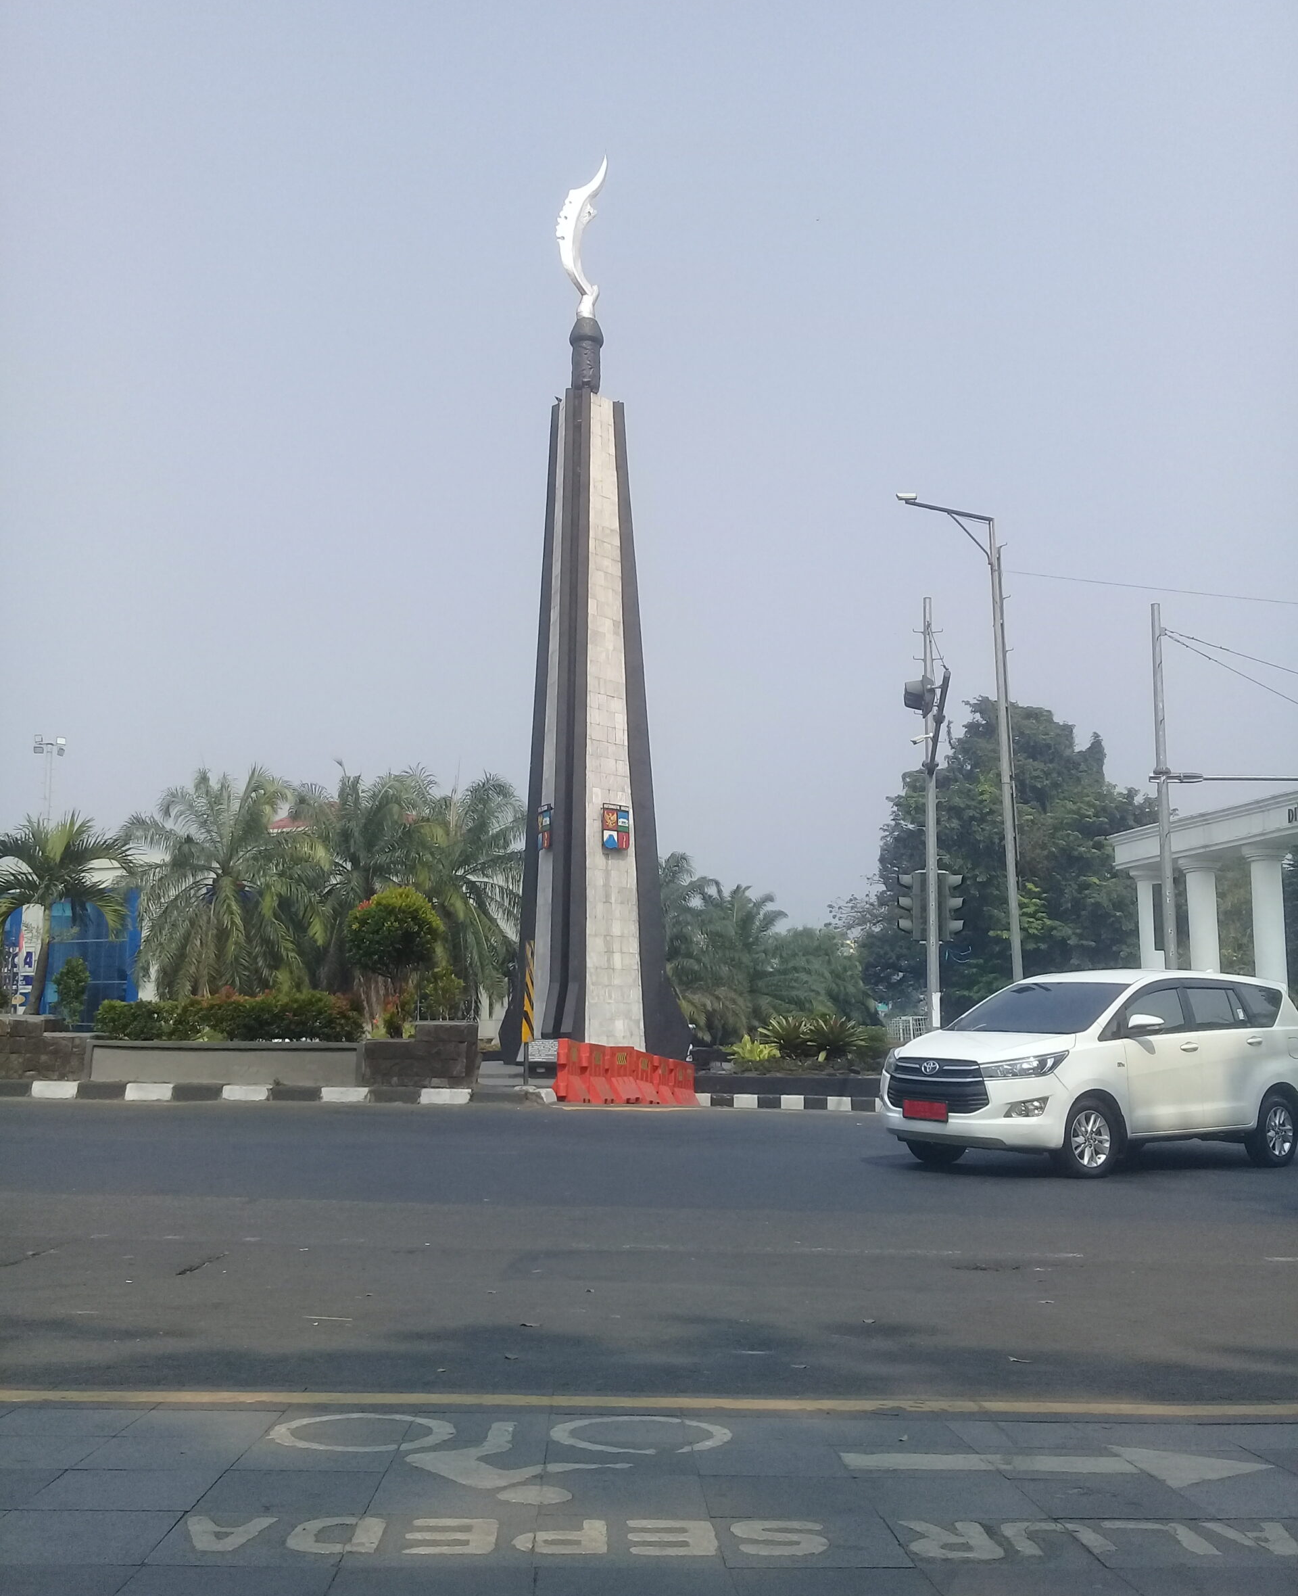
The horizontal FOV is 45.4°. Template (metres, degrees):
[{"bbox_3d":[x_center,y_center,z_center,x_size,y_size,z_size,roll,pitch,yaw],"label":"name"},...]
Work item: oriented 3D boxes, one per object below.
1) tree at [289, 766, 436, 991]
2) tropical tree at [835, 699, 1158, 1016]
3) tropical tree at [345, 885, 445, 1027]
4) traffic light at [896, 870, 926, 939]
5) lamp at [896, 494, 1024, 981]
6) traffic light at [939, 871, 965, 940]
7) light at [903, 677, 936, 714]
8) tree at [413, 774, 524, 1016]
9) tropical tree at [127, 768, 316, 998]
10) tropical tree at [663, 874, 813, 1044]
[{"bbox_3d":[-8.531,3.181,45.977,5.100,8.175,5.100,1,-8,-10],"label":"tree"},{"bbox_3d":[13.524,2.918,60.117,12.200,13.555,12.200,-2,-8,13],"label":"tropical tree"},{"bbox_3d":[-4.470,2.801,27.168,1.750,2.500,1.750,1,-7,-9],"label":"tropical tree"},{"bbox_3d":[4.375,1.788,25.782,0.450,1.130,0.360,-3,-8,23],"label":"traffic light"},{"bbox_3d":[5.322,-0.039,26.472,2.050,10.438,0.400,2,-8,-16],"label":"lamp"},{"bbox_3d":[5.038,1.788,25.781,0.450,1.130,0.360,1,-7,-6],"label":"traffic light"},{"bbox_3d":[3.655,-1.373,20.847,0.420,0.500,1.100,-2,-8,15],"label":"light"},{"bbox_3d":[-5.398,3.220,44.962,4.700,7.813,4.700,1,-7,-7],"label":"tree"},{"bbox_3d":[-12.391,3.154,44.974,5.400,8.002,5.400,2,-8,-15],"label":"tropical tree"},{"bbox_3d":[3.411,6.109,58.700,5.900,6.341,5.900,-1,-7,3],"label":"tropical tree"}]

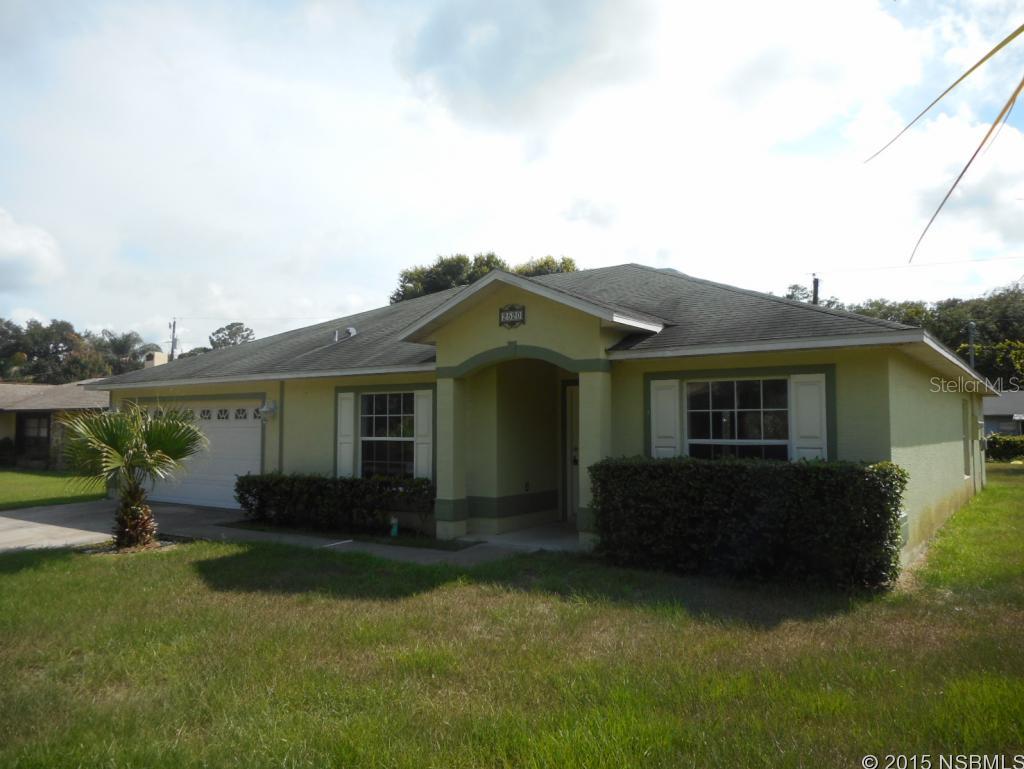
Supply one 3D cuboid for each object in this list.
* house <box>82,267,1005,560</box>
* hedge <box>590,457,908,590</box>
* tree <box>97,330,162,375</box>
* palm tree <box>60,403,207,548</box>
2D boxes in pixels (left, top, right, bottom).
[{"bbox_3d":[0.675,-0.005,17.254,17.153,5.058,12.920,-2,-4,36],"label":"house"},{"bbox_3d":[2.420,1.391,7.943,3.060,1.139,0.833,-2,-4,36],"label":"hedge"},{"bbox_3d":[-23.789,0.372,45.785,4.000,7.470,4.000,-2,-4,36],"label":"tree"},{"bbox_3d":[-5.150,1.197,10.154,1.850,1.930,1.850,-2,-4,36],"label":"palm tree"}]

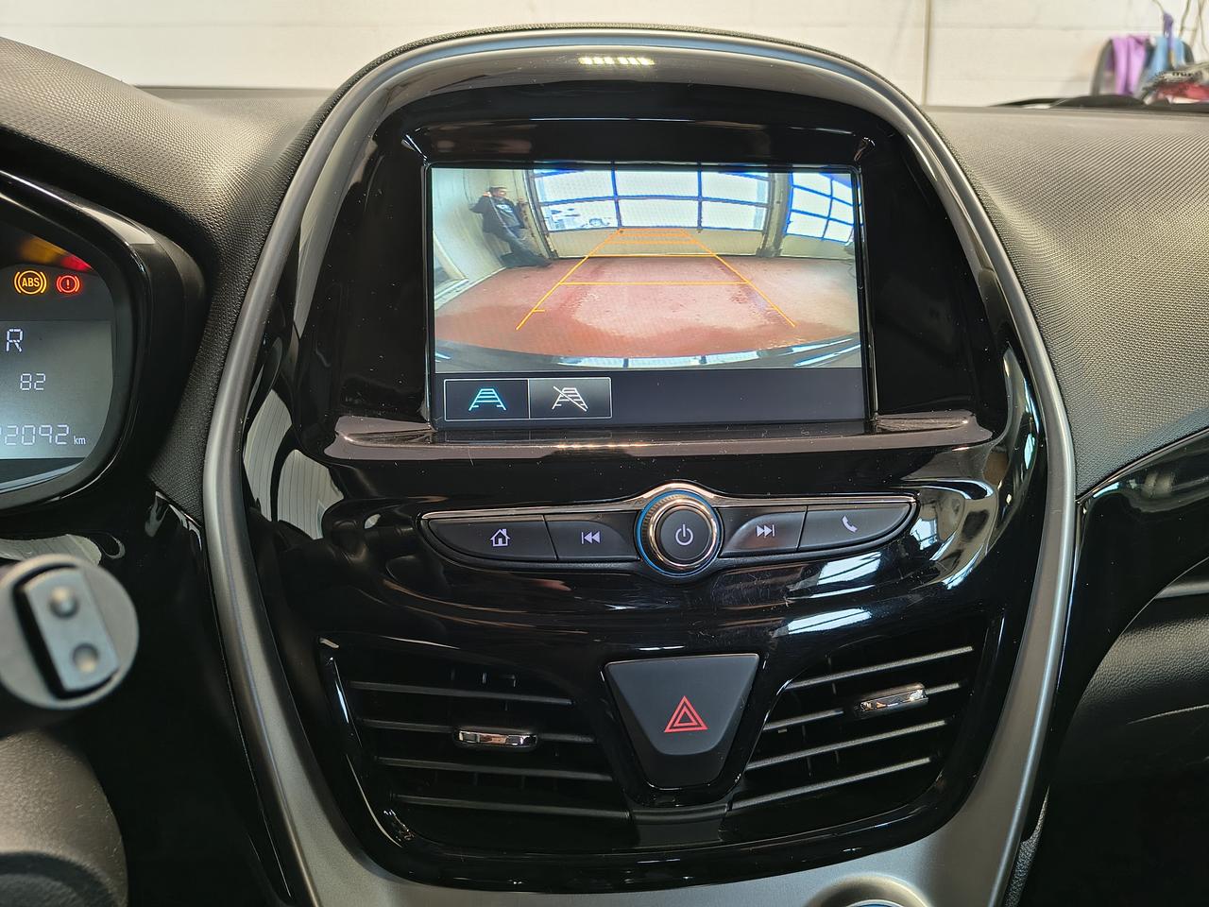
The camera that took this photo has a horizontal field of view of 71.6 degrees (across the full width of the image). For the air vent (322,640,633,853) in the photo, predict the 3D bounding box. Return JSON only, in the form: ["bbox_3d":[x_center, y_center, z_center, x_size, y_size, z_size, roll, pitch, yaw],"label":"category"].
[{"bbox_3d":[-0.038,0.090,0.268,0.091,0.064,0.030,4,13,4],"label":"air vent"}]

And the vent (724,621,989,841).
[{"bbox_3d":[0.083,0.087,0.280,0.091,0.064,0.030,-6,14,-16],"label":"vent"}]

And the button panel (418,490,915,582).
[{"bbox_3d":[0.023,0.024,0.257,0.153,0.027,0.018,-1,-4,-6],"label":"button panel"}]

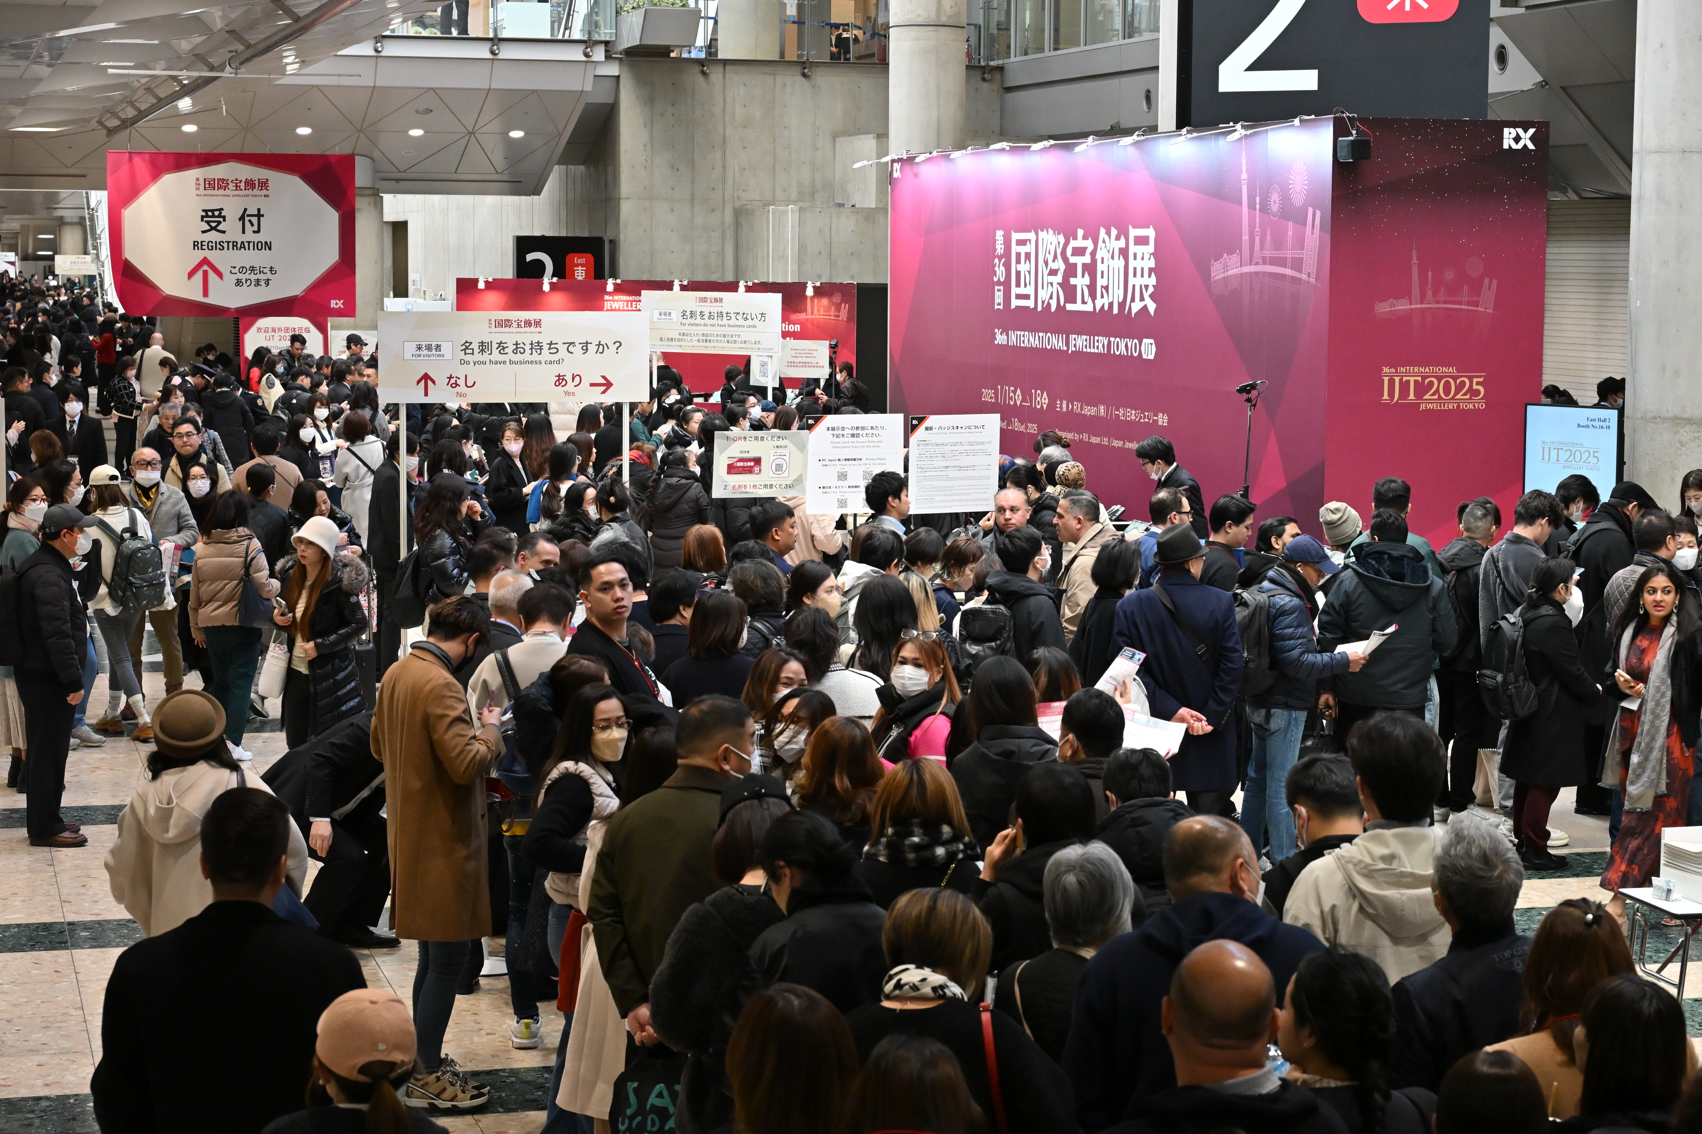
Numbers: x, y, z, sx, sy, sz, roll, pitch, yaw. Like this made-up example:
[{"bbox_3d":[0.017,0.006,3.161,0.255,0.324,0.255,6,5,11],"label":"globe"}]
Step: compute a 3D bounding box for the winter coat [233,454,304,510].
[{"bbox_3d":[-4.431,-0.422,23.046,0.530,0.900,0.330,0,6,-6],"label":"winter coat"}]

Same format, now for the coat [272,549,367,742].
[{"bbox_3d":[-2.795,0.422,16.000,0.500,1.000,0.400,4,7,35],"label":"coat"}]

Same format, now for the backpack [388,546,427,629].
[{"bbox_3d":[-2.835,0.136,19.400,0.190,0.500,0.290,-2,6,-20],"label":"backpack"}]

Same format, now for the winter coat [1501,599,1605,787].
[{"bbox_3d":[3.587,0.641,15.500,0.420,0.950,0.460,-1,6,-16],"label":"winter coat"}]

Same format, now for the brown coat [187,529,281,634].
[{"bbox_3d":[-3.762,0.081,18.450,0.500,0.620,0.360,2,6,12],"label":"brown coat"}]

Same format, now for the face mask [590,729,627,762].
[{"bbox_3d":[-0.798,0.588,9.950,0.125,0.105,0.080,-4,7,-38],"label":"face mask"}]

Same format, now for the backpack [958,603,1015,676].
[{"bbox_3d":[0.685,0.438,15.200,0.200,0.460,0.300,-5,8,-45],"label":"backpack"}]

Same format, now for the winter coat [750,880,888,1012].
[{"bbox_3d":[-0.078,1.214,7.941,0.460,0.800,0.320,-2,6,-22],"label":"winter coat"}]

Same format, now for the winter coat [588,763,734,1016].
[{"bbox_3d":[-0.498,0.998,9.100,0.580,0.800,0.400,4,7,35],"label":"winter coat"}]

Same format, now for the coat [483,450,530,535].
[{"bbox_3d":[-2.785,-0.513,24.800,0.440,0.890,0.330,-4,8,-40],"label":"coat"}]

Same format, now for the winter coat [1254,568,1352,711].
[{"bbox_3d":[2.255,0.369,15.200,0.460,0.720,0.480,-2,6,-22],"label":"winter coat"}]

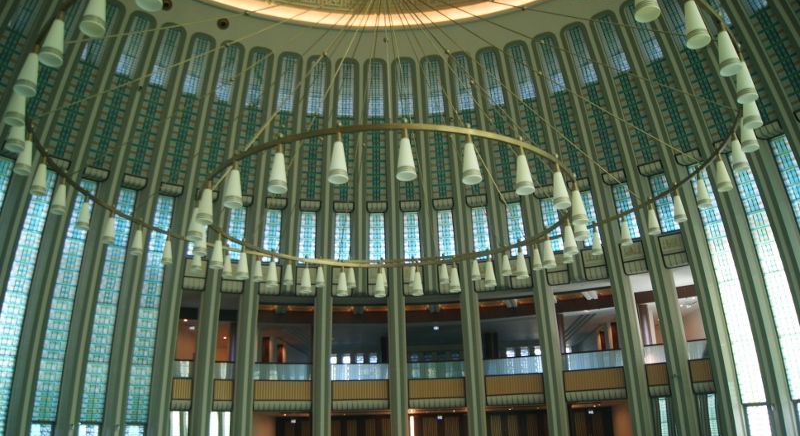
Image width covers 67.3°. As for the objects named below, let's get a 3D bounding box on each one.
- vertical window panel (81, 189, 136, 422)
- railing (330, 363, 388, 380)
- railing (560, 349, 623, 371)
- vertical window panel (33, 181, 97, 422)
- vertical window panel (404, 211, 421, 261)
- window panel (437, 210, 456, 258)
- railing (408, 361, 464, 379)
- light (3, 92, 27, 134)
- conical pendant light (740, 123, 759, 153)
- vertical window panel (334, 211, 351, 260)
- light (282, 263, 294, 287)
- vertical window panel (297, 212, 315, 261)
[{"bbox_3d":[-13.925,3.985,28.984,0.920,11.461,0.120,13,-17,-35],"label":"vertical window panel"},{"bbox_3d":[-2.173,8.301,32.442,3.166,0.934,0.100,0,-20,-5],"label":"railing"},{"bbox_3d":[9.824,7.295,30.746,2.973,0.884,0.120,-11,-23,23],"label":"railing"},{"bbox_3d":[-15.377,3.597,27.860,0.920,11.435,0.120,16,-18,-39],"label":"vertical window panel"},{"bbox_3d":[0.719,1.095,34.877,0.899,3.031,0.120,-2,-21,2],"label":"vertical window panel"},{"bbox_3d":[2.669,0.970,34.733,0.939,3.027,0.120,-4,-21,7],"label":"window panel"},{"bbox_3d":[1.985,8.292,32.682,3.063,0.901,0.120,-3,-21,4],"label":"railing"},{"bbox_3d":[-4.773,-1.475,7.544,0.250,0.620,0.250,-2,-20,0],"label":"light"},{"bbox_3d":[5.045,-1.269,8.755,0.250,0.620,0.250,-2,-20,0],"label":"conical pendant light"},{"bbox_3d":[-3.251,1.186,34.120,0.870,2.904,0.120,1,-6,-7],"label":"vertical window panel"},{"bbox_3d":[-2.994,1.517,16.178,0.264,0.604,0.264,-2,-21,0],"label":"light"},{"bbox_3d":[-5.173,1.132,33.788,0.870,2.911,0.120,3,-6,-12],"label":"vertical window panel"}]

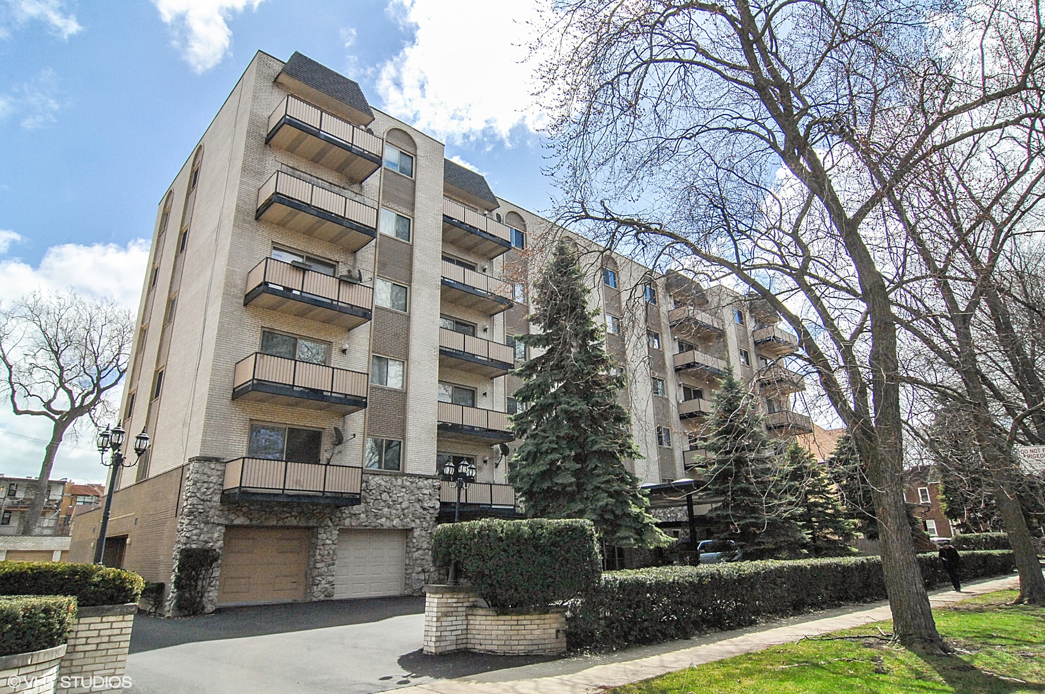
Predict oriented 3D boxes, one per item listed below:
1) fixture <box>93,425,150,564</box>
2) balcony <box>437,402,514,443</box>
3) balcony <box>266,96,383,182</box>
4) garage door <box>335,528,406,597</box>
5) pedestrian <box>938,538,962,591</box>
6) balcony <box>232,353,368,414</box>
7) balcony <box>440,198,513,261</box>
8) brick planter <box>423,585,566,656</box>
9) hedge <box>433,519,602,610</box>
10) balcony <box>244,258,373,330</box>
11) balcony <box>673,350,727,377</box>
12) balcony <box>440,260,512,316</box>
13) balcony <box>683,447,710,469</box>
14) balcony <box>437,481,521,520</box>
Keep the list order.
[{"bbox_3d":[-4.787,1.904,7.032,0.520,2.030,0.500,11,-22,-32],"label":"fixture"},{"bbox_3d":[-2.251,3.092,24.225,4.001,1.087,1.428,15,-25,-41],"label":"balcony"},{"bbox_3d":[-6.855,-7.164,21.303,3.512,1.075,1.456,15,-25,-41],"label":"balcony"},{"bbox_3d":[-4.872,6.953,19.666,2.493,2.054,0.100,15,-25,-41],"label":"garage door"},{"bbox_3d":[14.779,7.550,21.080,0.420,1.680,0.540,15,-25,-41],"label":"pedestrian"},{"bbox_3d":[-6.644,1.200,18.486,3.512,1.075,1.456,15,-25,-41],"label":"balcony"},{"bbox_3d":[-2.474,-5.251,27.310,3.933,1.075,1.456,15,-25,-41],"label":"balcony"},{"bbox_3d":[-0.439,4.091,9.225,2.150,0.960,1.300,-1,-19,-1],"label":"brick planter"},{"bbox_3d":[-0.114,3.507,10.056,2.500,1.320,1.600,-1,-19,-1],"label":"hedge"},{"bbox_3d":[-6.629,-1.542,19.157,3.486,1.087,1.511,15,-25,-41],"label":"balcony"},{"bbox_3d":[11.357,1.296,38.303,4.100,1.087,1.378,15,-25,-41],"label":"balcony"},{"bbox_3d":[-2.392,-2.446,26.079,4.001,1.087,1.428,15,-25,-41],"label":"balcony"},{"bbox_3d":[11.470,6.851,36.624,3.959,1.075,1.456,15,-25,-41],"label":"balcony"},{"bbox_3d":[-2.181,5.845,23.303,4.001,1.129,1.428,15,-25,-41],"label":"balcony"}]

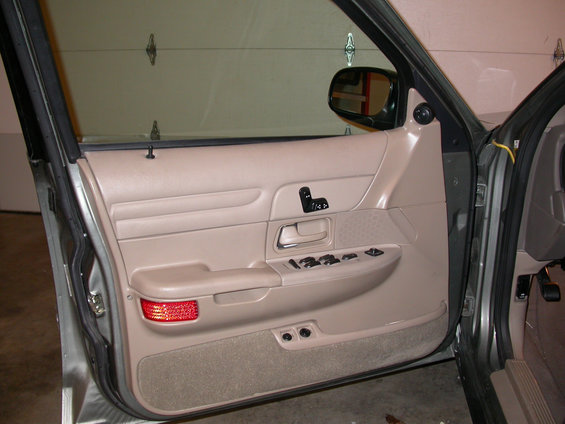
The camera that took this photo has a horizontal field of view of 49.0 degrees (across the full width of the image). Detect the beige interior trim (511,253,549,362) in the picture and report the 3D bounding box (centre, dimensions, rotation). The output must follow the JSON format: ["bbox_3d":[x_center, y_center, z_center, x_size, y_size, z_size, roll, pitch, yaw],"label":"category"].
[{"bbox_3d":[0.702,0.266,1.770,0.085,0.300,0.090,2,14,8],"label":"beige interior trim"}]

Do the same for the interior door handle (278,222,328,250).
[{"bbox_3d":[0.051,0.059,1.572,0.129,0.050,0.035,-6,15,-24],"label":"interior door handle"}]

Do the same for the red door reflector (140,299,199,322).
[{"bbox_3d":[-0.250,0.218,1.376,0.122,0.045,0.025,0,14,-2],"label":"red door reflector"}]

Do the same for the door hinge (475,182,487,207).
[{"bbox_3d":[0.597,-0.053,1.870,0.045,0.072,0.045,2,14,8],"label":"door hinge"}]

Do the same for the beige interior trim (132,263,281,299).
[{"bbox_3d":[-0.180,0.152,1.427,0.330,0.050,0.090,-6,15,-24],"label":"beige interior trim"}]

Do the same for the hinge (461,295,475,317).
[{"bbox_3d":[0.580,0.293,1.945,0.045,0.072,0.045,2,14,8],"label":"hinge"}]

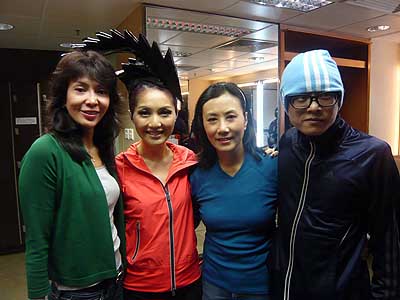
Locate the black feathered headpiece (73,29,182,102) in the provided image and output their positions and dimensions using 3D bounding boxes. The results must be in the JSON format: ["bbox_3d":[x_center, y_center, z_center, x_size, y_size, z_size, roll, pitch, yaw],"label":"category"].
[{"bbox_3d":[-0.256,-0.303,1.160,0.390,0.270,0.250,-2,5,-10],"label":"black feathered headpiece"}]

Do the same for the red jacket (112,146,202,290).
[{"bbox_3d":[-0.150,0.224,1.140,0.360,0.520,0.250,-4,5,-15],"label":"red jacket"}]

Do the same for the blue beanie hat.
[{"bbox_3d":[0.337,-0.208,0.970,0.190,0.190,0.235,1,8,14],"label":"blue beanie hat"}]

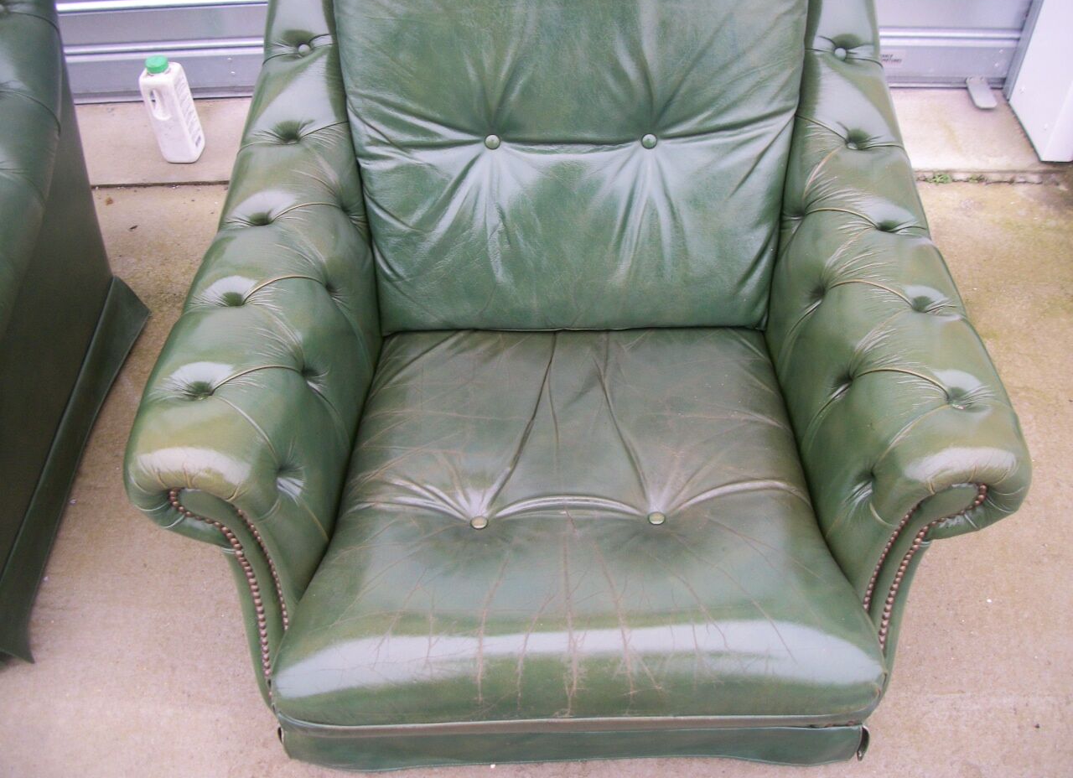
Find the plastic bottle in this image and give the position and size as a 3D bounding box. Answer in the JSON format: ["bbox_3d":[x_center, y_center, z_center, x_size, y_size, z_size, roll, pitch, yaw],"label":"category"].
[{"bbox_3d":[-0.760,-0.585,2.067,0.079,0.223,0.079,2,47,2],"label":"plastic bottle"}]

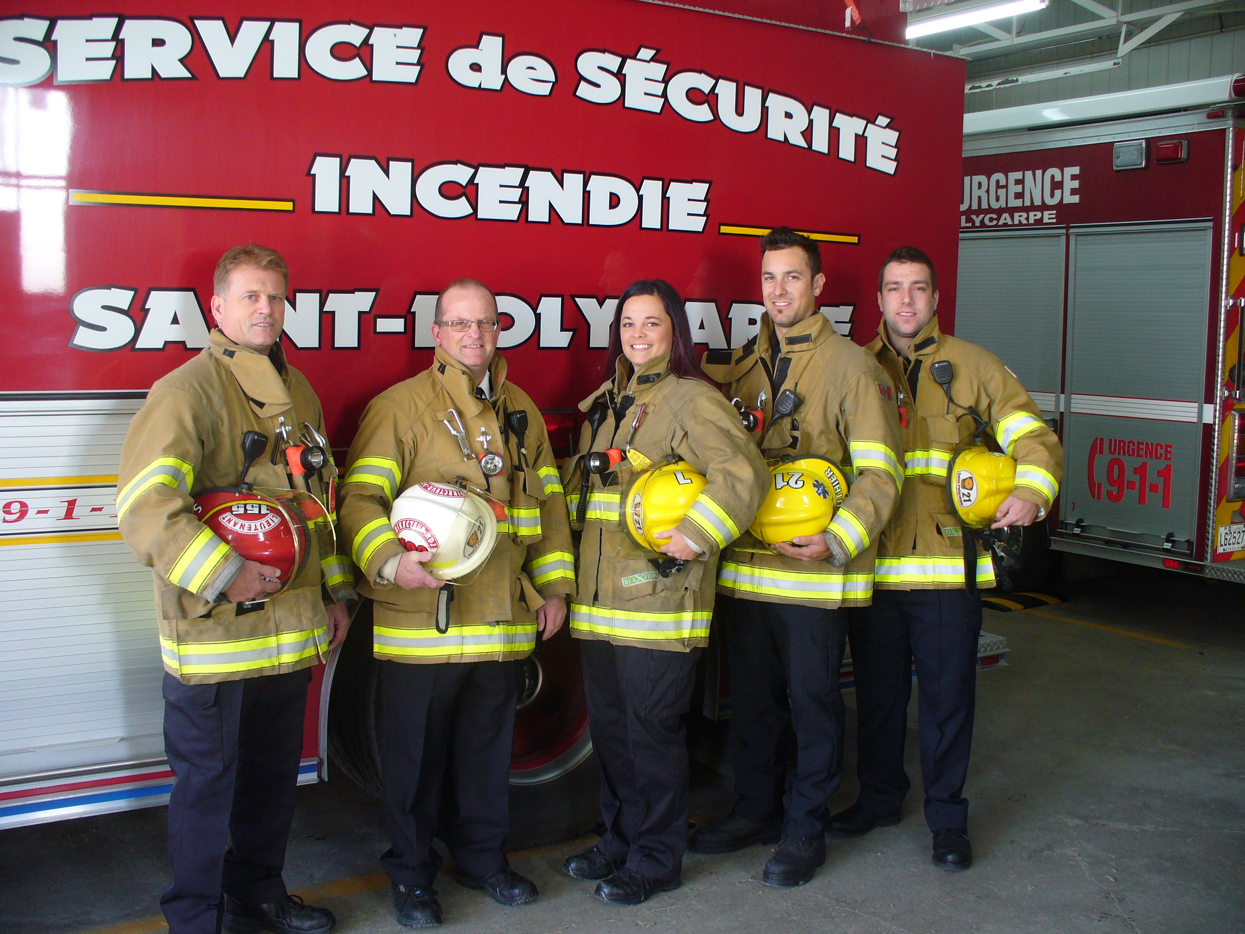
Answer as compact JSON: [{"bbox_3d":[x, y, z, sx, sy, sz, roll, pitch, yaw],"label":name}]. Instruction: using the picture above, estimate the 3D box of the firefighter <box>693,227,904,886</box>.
[{"bbox_3d":[0.495,0.261,3.903,0.600,1.850,0.470,6,8,38],"label":"firefighter"}]

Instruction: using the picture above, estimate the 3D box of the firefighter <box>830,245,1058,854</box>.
[{"bbox_3d":[0.969,0.268,4.055,0.650,1.820,0.470,3,6,20],"label":"firefighter"}]

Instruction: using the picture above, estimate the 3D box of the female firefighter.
[{"bbox_3d":[0.088,0.348,3.731,0.540,1.700,0.430,6,8,39],"label":"female firefighter"}]

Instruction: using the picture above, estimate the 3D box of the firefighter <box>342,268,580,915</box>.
[{"bbox_3d":[-0.457,0.353,3.601,0.640,1.700,0.460,-2,7,-27],"label":"firefighter"}]

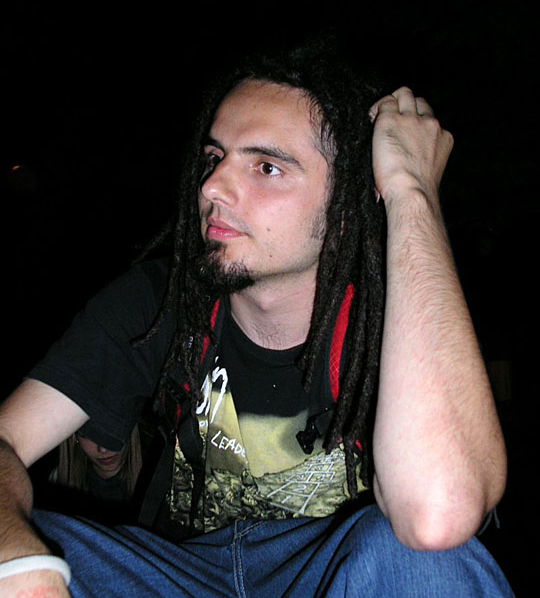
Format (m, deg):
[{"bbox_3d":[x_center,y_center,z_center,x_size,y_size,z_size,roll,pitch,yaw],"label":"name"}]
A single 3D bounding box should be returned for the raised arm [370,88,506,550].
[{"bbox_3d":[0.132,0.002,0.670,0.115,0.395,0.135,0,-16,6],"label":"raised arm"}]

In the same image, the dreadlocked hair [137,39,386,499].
[{"bbox_3d":[-0.012,-0.040,0.840,0.250,0.460,0.260,9,14,39],"label":"dreadlocked hair"}]

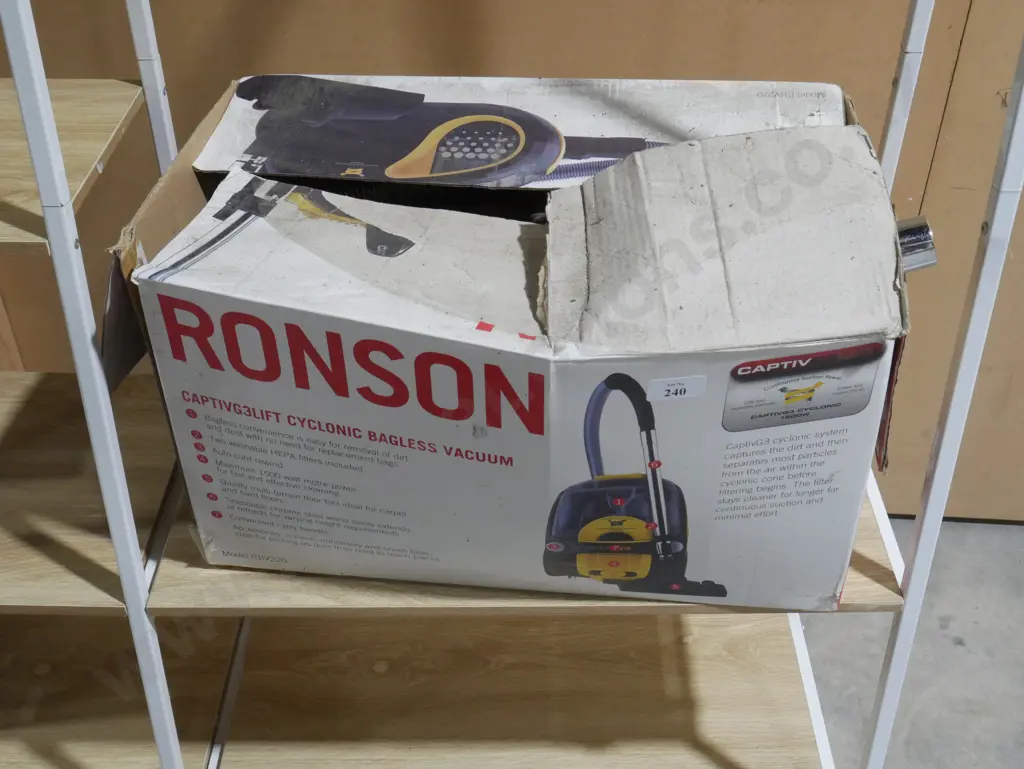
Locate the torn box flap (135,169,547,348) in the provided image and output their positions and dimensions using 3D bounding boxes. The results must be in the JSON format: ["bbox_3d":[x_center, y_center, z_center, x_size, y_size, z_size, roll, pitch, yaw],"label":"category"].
[{"bbox_3d":[-0.100,-0.094,0.856,0.297,0.028,0.177,10,37,10],"label":"torn box flap"}]

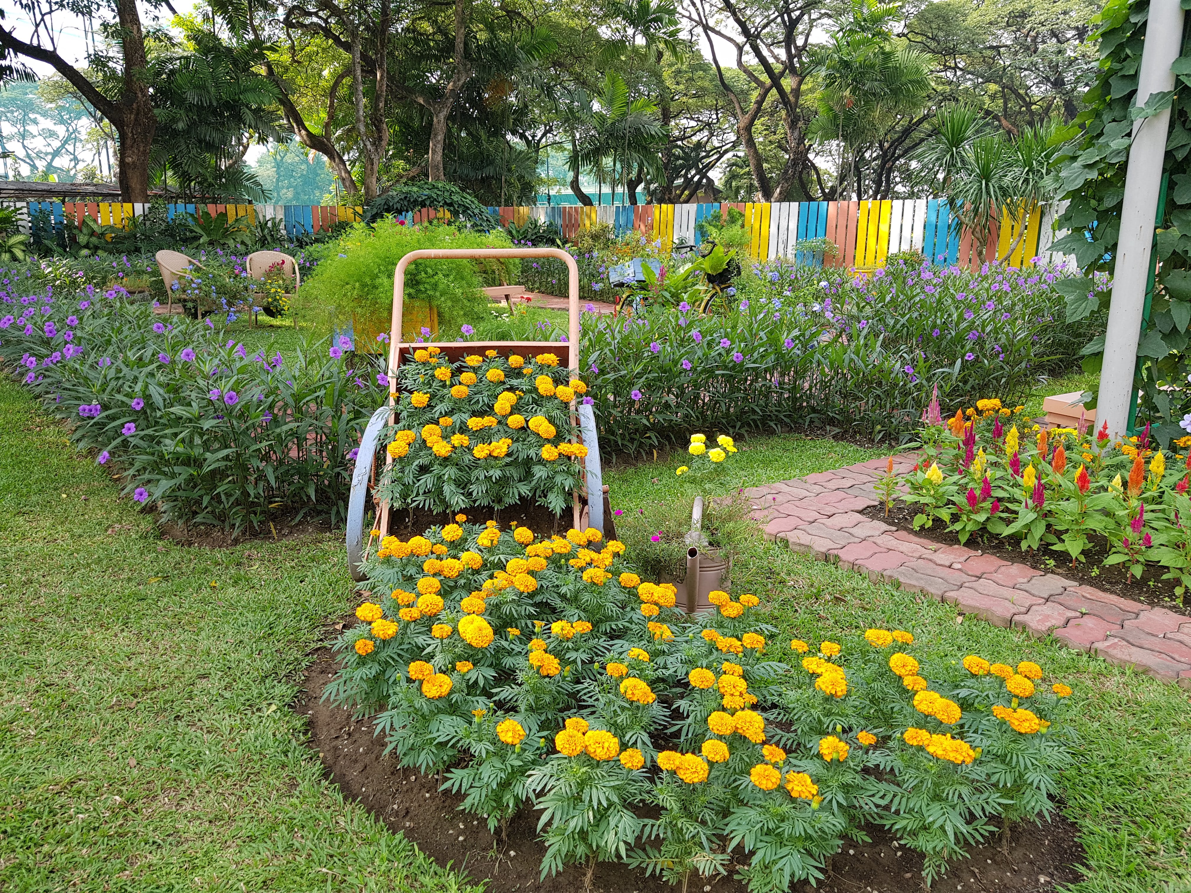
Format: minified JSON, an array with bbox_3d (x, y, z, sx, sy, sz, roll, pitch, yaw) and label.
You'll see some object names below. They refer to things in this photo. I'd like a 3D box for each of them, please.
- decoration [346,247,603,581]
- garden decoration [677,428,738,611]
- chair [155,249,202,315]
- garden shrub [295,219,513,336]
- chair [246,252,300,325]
[{"bbox_3d":[-0.400,-0.115,3.131,0.860,1.090,0.840,-1,15,-2],"label":"decoration"},{"bbox_3d":[0.300,0.251,2.834,0.250,0.530,0.360,1,15,3],"label":"garden decoration"},{"bbox_3d":[-4.820,-1.937,10.707,0.600,0.810,0.600,7,16,26],"label":"chair"},{"bbox_3d":[-1.620,-1.494,7.826,1.750,0.960,1.300,-2,15,-8],"label":"garden shrub"},{"bbox_3d":[-3.530,-1.736,9.932,0.590,0.810,0.580,-3,15,-13],"label":"chair"}]

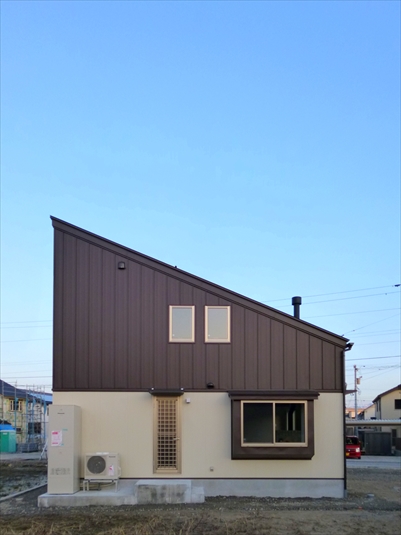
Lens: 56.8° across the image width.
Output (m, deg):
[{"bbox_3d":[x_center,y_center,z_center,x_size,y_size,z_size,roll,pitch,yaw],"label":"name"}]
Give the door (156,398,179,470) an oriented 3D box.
[{"bbox_3d":[-0.845,4.286,9.500,0.550,1.840,0.070,0,-2,0],"label":"door"}]

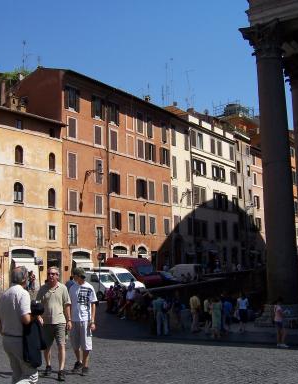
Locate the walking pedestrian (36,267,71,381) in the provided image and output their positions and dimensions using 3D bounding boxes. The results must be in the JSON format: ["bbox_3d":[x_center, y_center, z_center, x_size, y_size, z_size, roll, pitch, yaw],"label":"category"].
[{"bbox_3d":[-1.545,2.119,8.704,0.600,1.770,0.500,-1,-9,0],"label":"walking pedestrian"}]

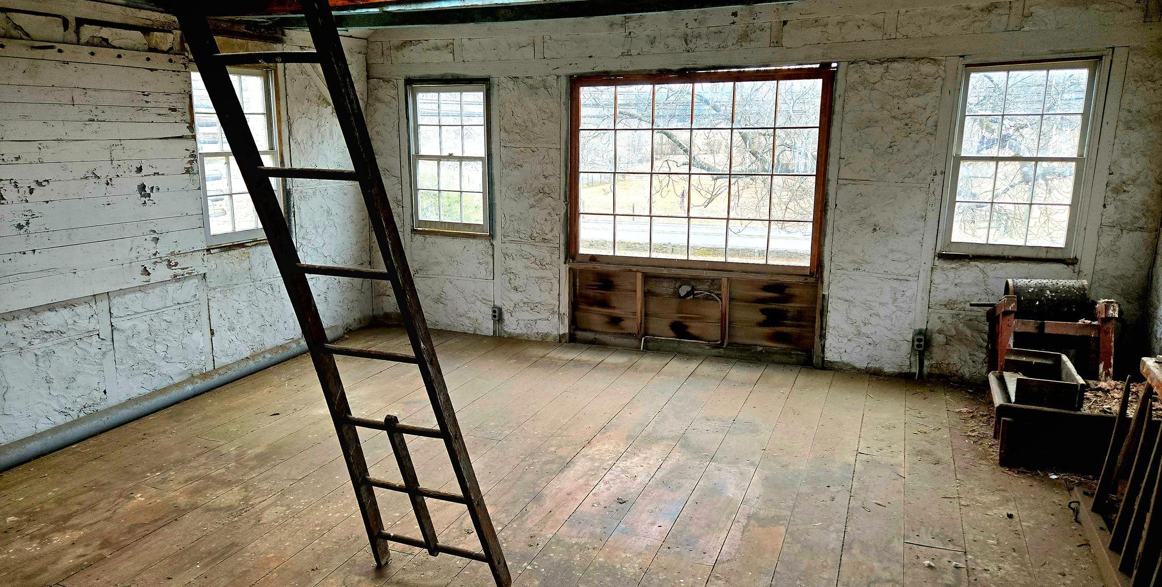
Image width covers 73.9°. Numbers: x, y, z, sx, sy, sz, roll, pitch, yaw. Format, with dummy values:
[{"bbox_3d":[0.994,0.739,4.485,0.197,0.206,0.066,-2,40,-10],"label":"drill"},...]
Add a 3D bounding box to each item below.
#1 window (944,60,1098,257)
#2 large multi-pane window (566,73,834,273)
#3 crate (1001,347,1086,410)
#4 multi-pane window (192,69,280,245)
[{"bbox_3d":[2.680,-0.823,4.750,0.762,1.216,0.104,5,13,22],"label":"window"},{"bbox_3d":[0.770,-0.863,5.542,1.872,1.413,0.112,5,13,22],"label":"large multi-pane window"},{"bbox_3d":[2.344,0.441,3.950,0.296,0.152,0.552,5,13,22],"label":"crate"},{"bbox_3d":[-2.319,-0.945,5.311,0.096,1.192,0.728,5,13,22],"label":"multi-pane window"}]

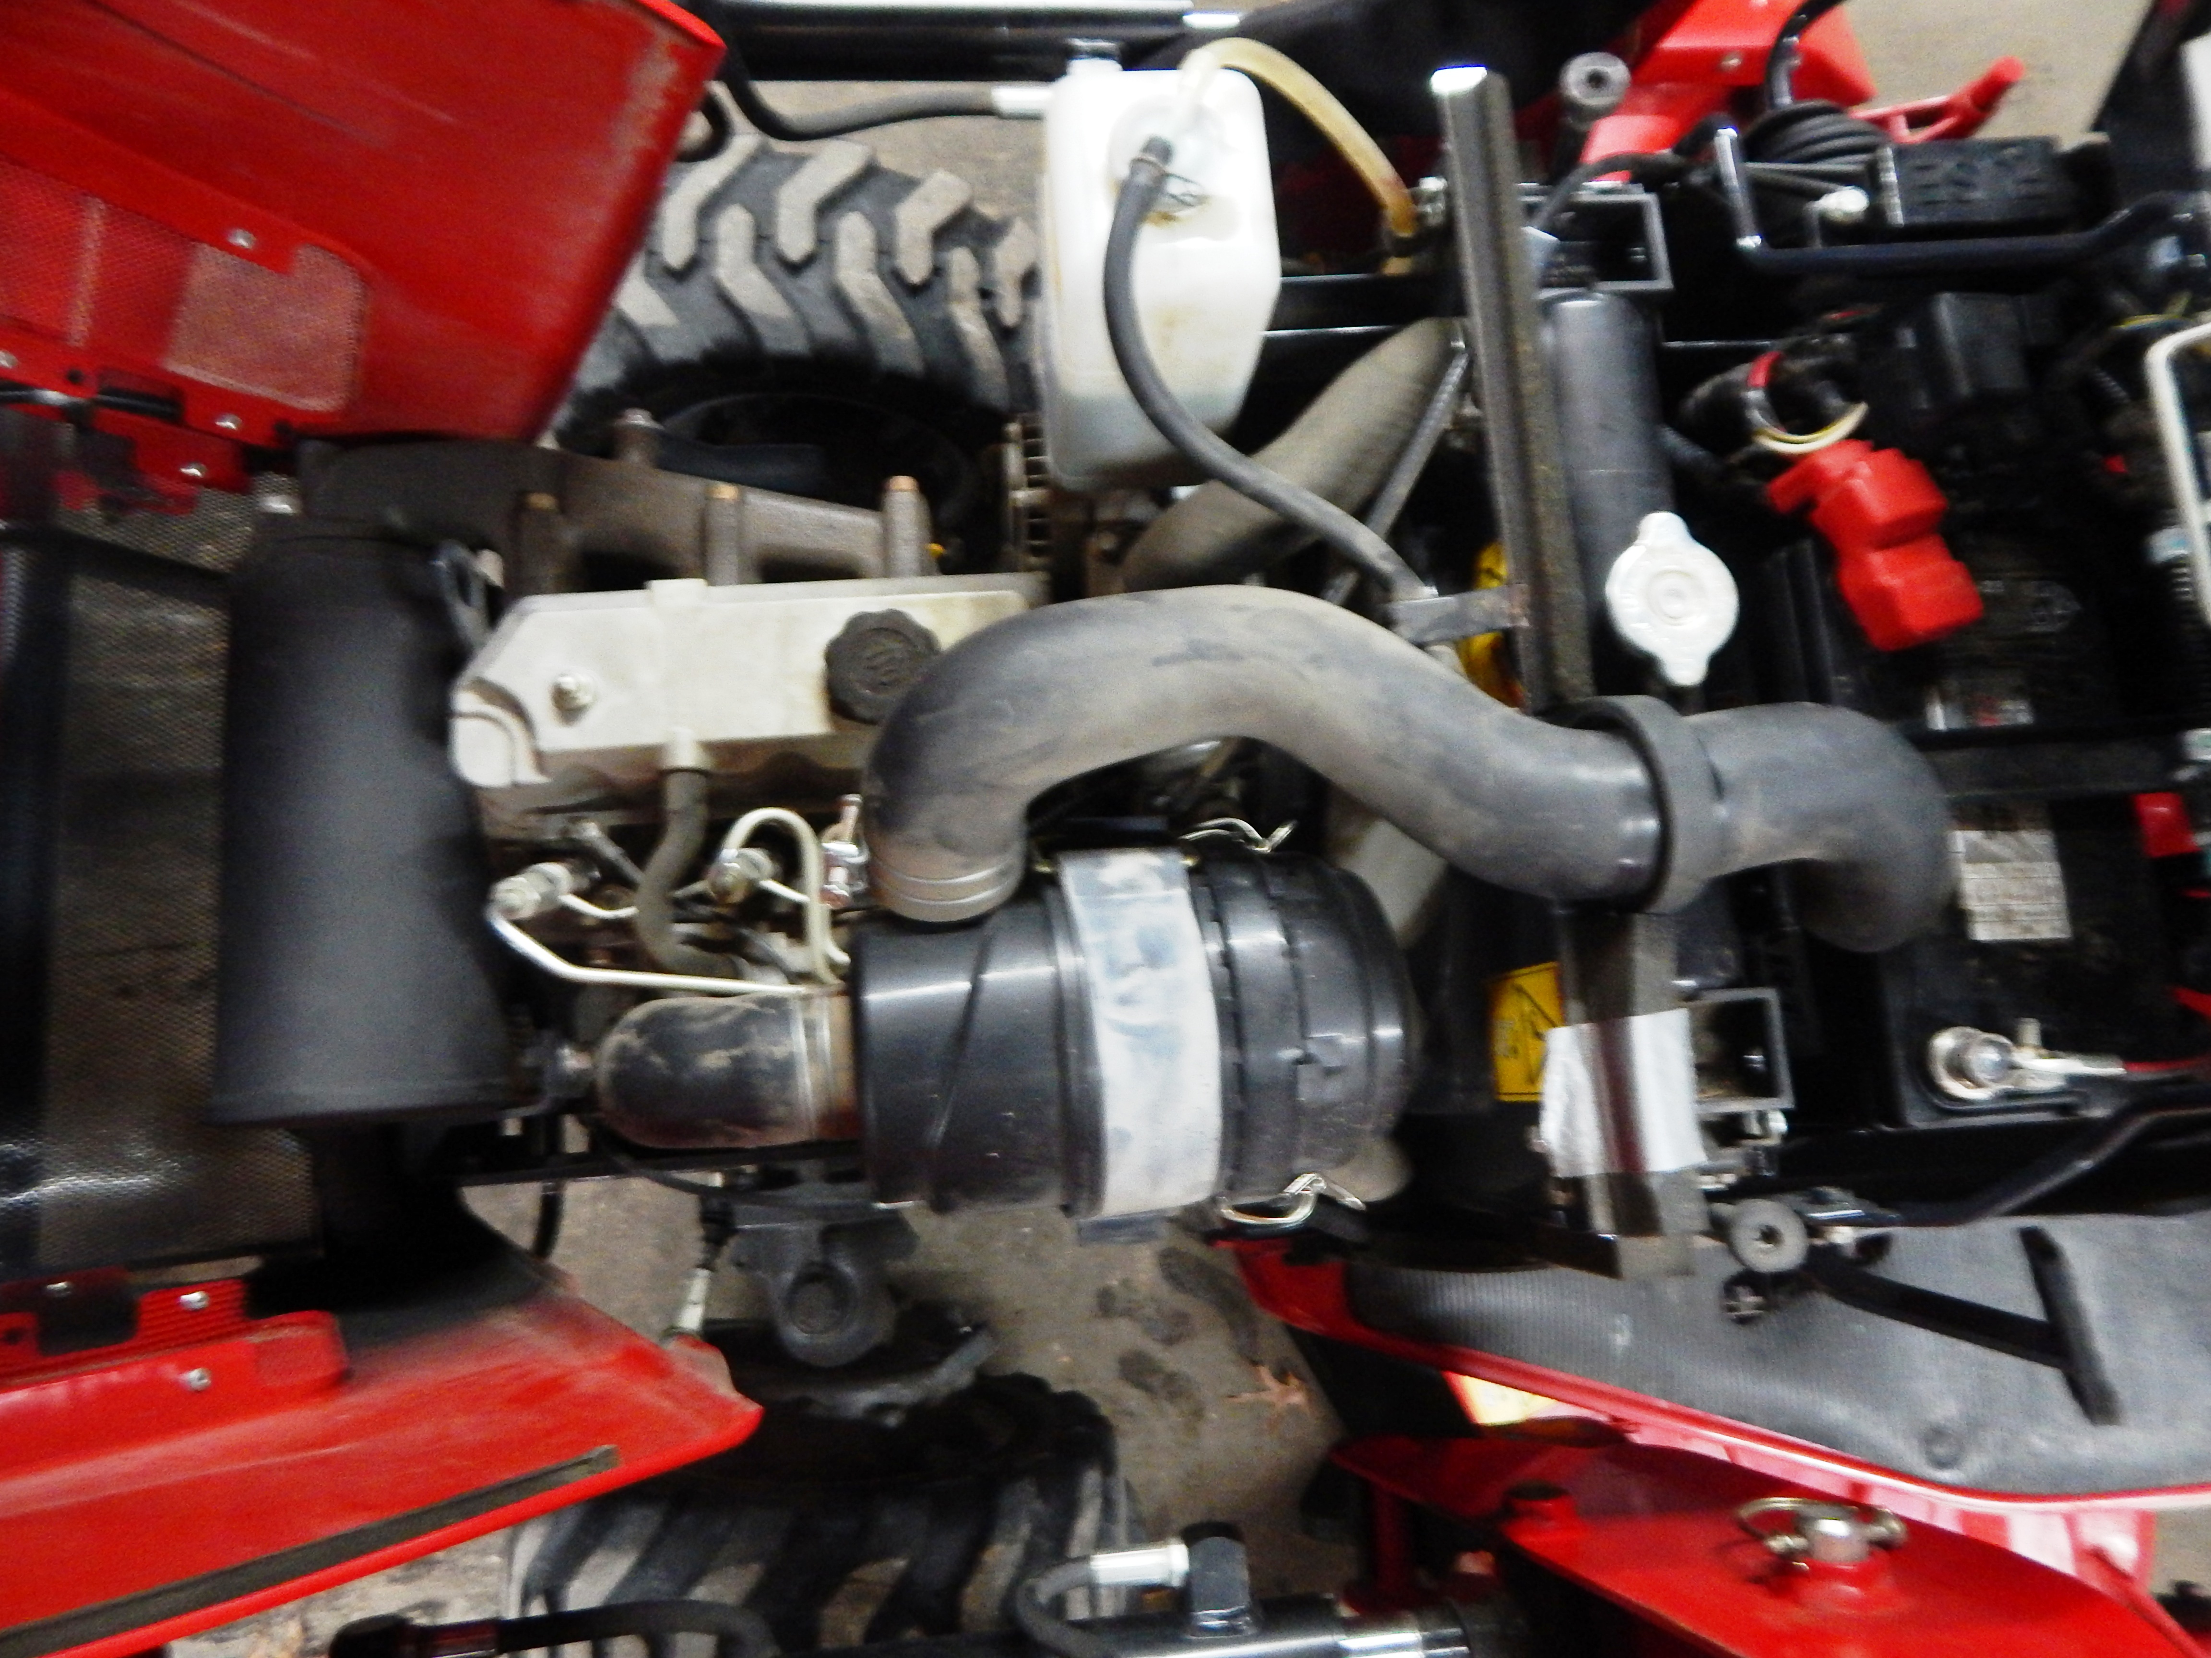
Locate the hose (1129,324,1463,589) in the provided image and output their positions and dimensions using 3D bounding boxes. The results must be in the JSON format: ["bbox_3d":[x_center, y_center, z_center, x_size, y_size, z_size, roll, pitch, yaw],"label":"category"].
[{"bbox_3d":[0.087,-0.155,0.610,0.190,0.050,0.055,-37,82,-1],"label":"hose"}]

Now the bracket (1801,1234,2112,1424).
[{"bbox_3d":[0.343,0.200,0.564,0.122,0.050,0.080,-3,79,-2],"label":"bracket"}]

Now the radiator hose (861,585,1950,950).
[{"bbox_3d":[0.116,-0.024,0.545,0.400,0.115,0.145,-3,79,-2],"label":"radiator hose"}]

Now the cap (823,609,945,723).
[{"bbox_3d":[-0.092,-0.068,0.586,0.049,0.025,0.049,0,79,-1],"label":"cap"}]

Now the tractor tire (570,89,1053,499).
[{"bbox_3d":[-0.268,-0.398,1.250,0.455,0.455,0.200,-3,79,-2],"label":"tractor tire"}]

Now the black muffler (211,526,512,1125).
[{"bbox_3d":[-0.346,0.001,0.648,0.115,0.115,0.262,-8,77,-8],"label":"black muffler"}]

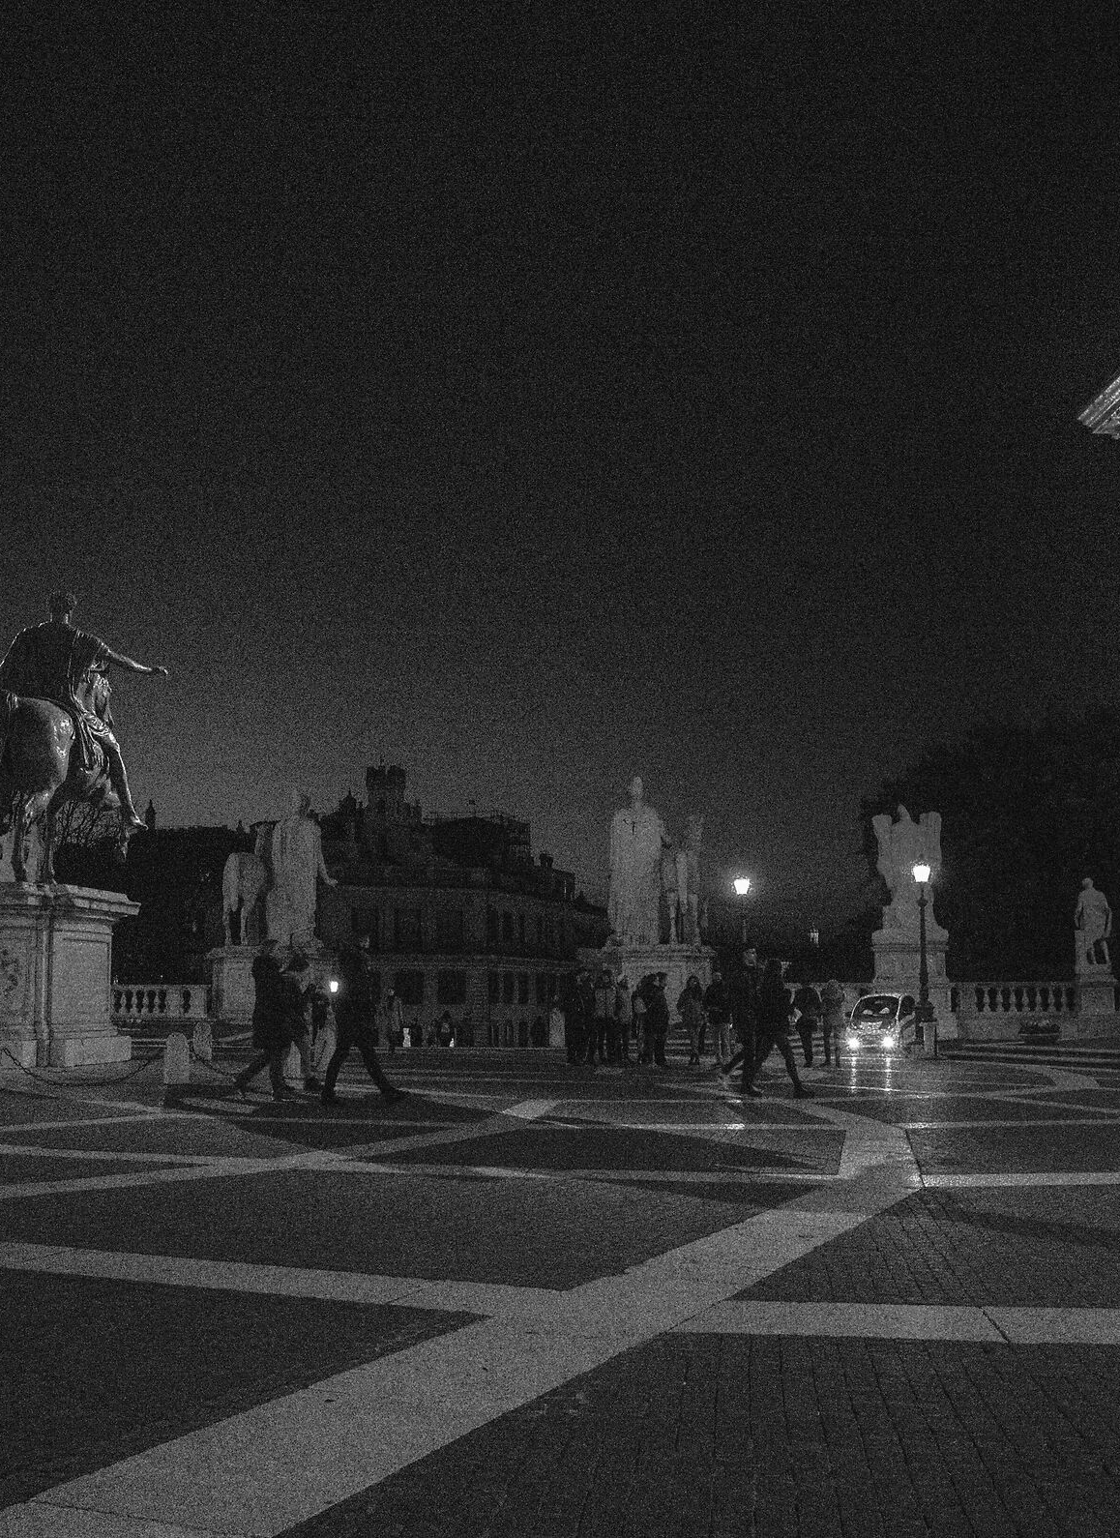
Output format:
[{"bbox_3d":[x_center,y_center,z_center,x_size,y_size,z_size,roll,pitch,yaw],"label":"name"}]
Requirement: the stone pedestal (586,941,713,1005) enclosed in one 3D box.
[{"bbox_3d":[2.588,6.376,53.032,3.500,2.544,2.400,-1,-7,6],"label":"stone pedestal"}]

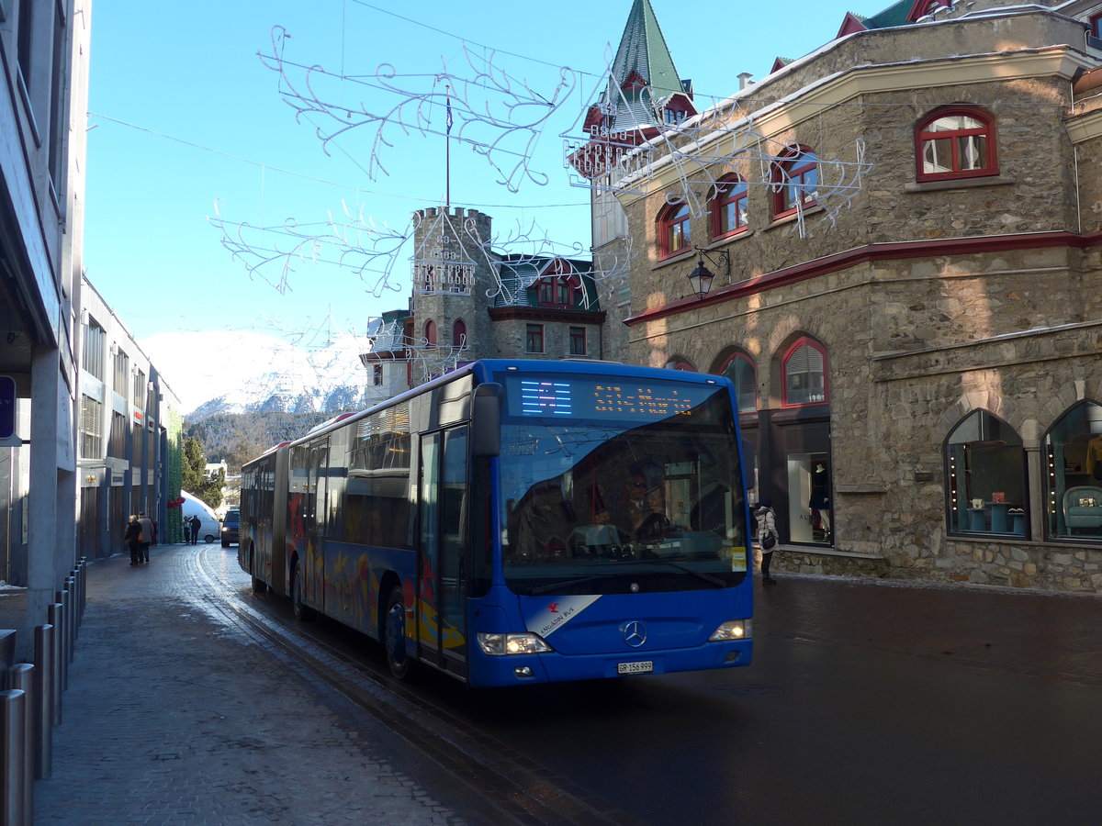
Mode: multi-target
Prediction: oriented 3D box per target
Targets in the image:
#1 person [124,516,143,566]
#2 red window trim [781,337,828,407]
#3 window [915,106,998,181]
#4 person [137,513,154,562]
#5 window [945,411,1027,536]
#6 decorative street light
[{"bbox_3d":[-14.102,4.307,31.261,0.550,1.706,0.420,1,-5,-28],"label":"person"},{"bbox_3d":[5.537,-0.889,20.075,0.150,1.476,1.398,1,-5,-29],"label":"red window trim"},{"bbox_3d":[7.878,-5.259,18.031,1.476,1.470,0.150,-2,-4,15],"label":"window"},{"bbox_3d":[-14.065,4.341,32.026,0.550,1.795,0.420,1,-4,-22],"label":"person"},{"bbox_3d":[7.636,1.090,16.246,0.150,2.259,1.645,1,-5,-28],"label":"window"},{"bbox_3d":[3.773,-3.233,21.497,1.040,1.248,0.450,1,-5,-29],"label":"decorative street light"}]

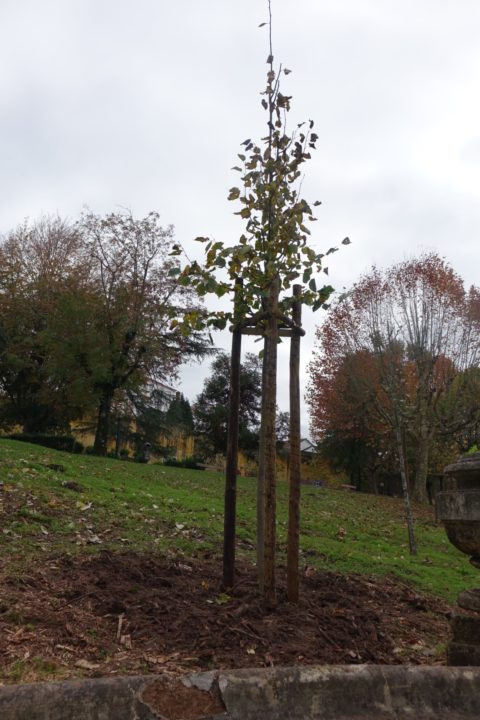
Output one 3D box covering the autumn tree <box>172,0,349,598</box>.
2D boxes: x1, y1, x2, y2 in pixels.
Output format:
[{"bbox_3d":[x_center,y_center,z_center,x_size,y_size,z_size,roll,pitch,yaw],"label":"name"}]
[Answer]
[{"bbox_3d":[0.212,-0.805,4.584,1.350,5.307,1.300,1,-12,0],"label":"autumn tree"}]

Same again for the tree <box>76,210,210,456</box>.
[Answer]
[{"bbox_3d":[-4.152,-1.368,23.329,6.000,10.898,6.000,1,-12,0],"label":"tree"}]

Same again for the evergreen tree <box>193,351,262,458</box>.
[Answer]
[{"bbox_3d":[-0.720,2.611,31.170,4.300,6.495,4.300,1,-12,0],"label":"evergreen tree"}]

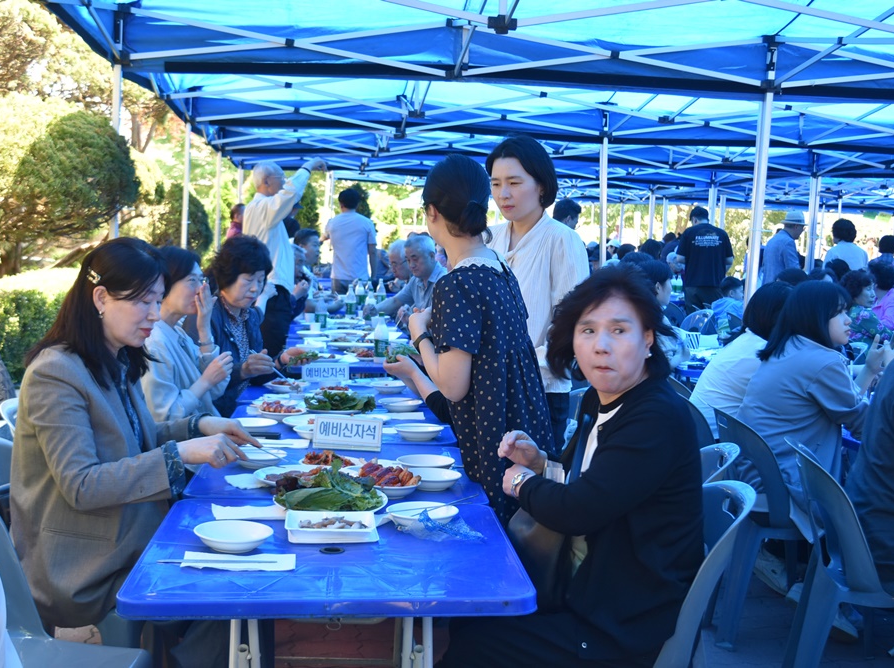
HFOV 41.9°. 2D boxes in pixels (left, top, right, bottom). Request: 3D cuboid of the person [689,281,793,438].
[{"bbox_3d":[1.280,0.400,4.680,0.700,1.210,0.460,0,6,-16],"label":"person"}]

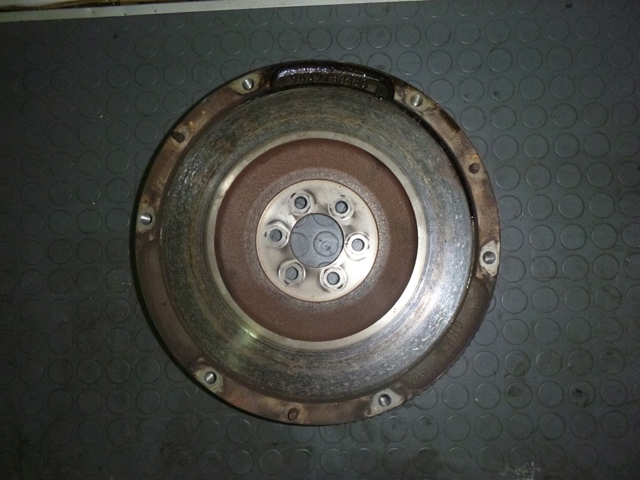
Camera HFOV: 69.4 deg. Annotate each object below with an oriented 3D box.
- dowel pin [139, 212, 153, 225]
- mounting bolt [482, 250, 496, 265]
[{"bbox_3d":[-0.127,-0.015,0.341,0.009,0.010,0.009,0,86,2],"label":"dowel pin"},{"bbox_3d":[0.120,0.013,0.330,0.009,0.010,0.009,0,86,2],"label":"mounting bolt"}]

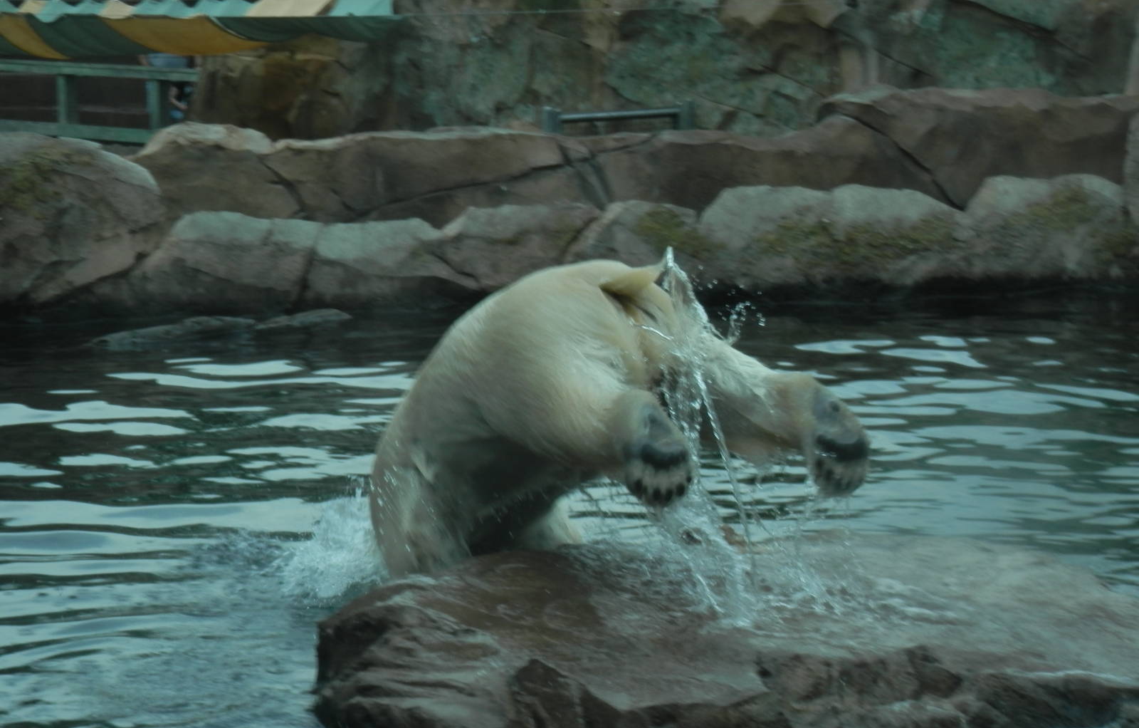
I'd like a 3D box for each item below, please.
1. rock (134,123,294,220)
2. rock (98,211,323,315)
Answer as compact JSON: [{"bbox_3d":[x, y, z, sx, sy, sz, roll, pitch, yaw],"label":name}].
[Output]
[{"bbox_3d":[-2.594,-1.393,27.000,1.200,0.680,0.850,0,6,0],"label":"rock"},{"bbox_3d":[-2.395,-0.674,24.800,1.450,0.630,0.850,0,6,0],"label":"rock"}]

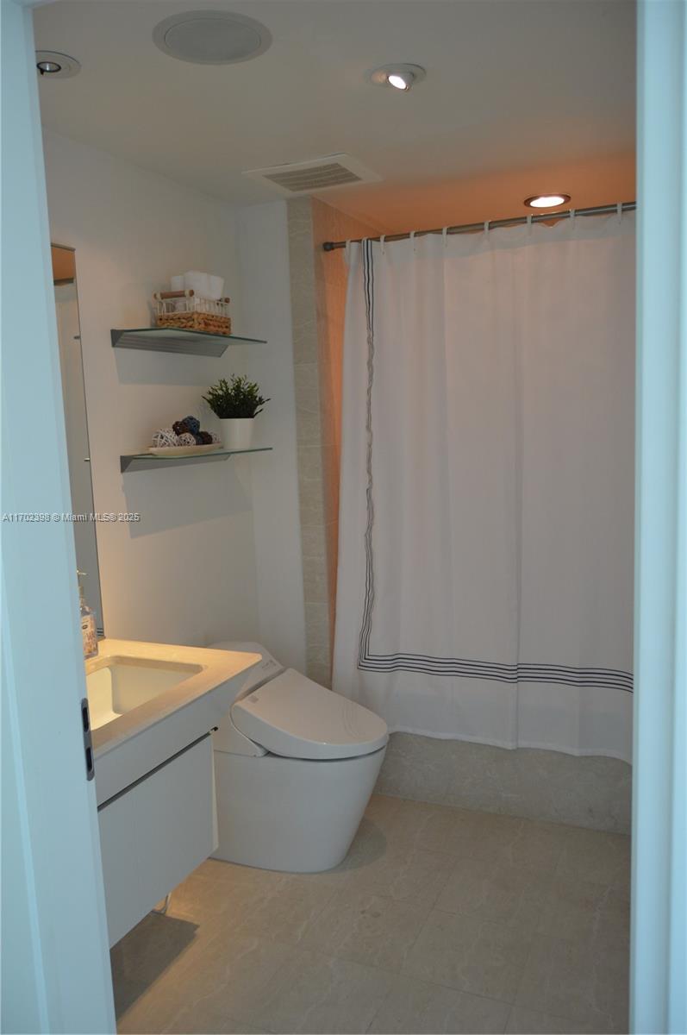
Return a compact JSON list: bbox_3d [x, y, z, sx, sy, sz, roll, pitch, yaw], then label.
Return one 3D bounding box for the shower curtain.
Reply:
[{"bbox_3d":[0.648,-0.088,2.738,1.495,1.853,0.150,1,8,24],"label":"shower curtain"}]

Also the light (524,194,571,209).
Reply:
[{"bbox_3d":[0.805,-1.243,3.054,0.180,0.025,0.180,1,8,24],"label":"light"}]

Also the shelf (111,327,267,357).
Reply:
[{"bbox_3d":[-0.492,-0.585,2.601,0.200,0.050,0.610,1,8,24],"label":"shelf"}]

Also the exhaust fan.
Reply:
[{"bbox_3d":[-0.101,-1.149,2.627,0.369,0.016,0.300,1,8,24],"label":"exhaust fan"}]

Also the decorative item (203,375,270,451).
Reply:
[{"bbox_3d":[-0.388,-0.382,2.798,0.220,0.265,0.220,-2,7,0],"label":"decorative item"}]

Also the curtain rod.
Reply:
[{"bbox_3d":[0.632,-1.024,2.668,1.530,0.036,0.036,1,8,24],"label":"curtain rod"}]

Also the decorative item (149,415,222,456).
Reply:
[{"bbox_3d":[-0.504,-0.276,2.561,0.160,0.123,0.340,1,8,24],"label":"decorative item"}]

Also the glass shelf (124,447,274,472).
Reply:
[{"bbox_3d":[-0.475,-0.203,2.648,0.205,0.051,0.610,1,8,24],"label":"glass shelf"}]

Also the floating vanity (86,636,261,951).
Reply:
[{"bbox_3d":[-0.644,0.645,1.875,0.540,0.420,0.883,1,8,24],"label":"floating vanity"}]

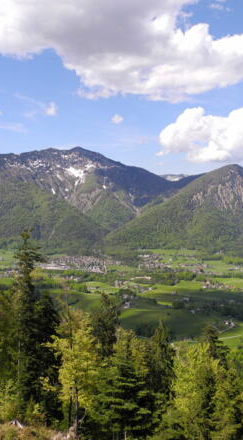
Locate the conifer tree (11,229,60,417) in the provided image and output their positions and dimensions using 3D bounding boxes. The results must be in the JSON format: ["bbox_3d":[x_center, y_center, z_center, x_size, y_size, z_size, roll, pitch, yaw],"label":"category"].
[{"bbox_3d":[-7.609,9.157,42.000,4.000,16.400,4.000,0,1,0],"label":"conifer tree"}]

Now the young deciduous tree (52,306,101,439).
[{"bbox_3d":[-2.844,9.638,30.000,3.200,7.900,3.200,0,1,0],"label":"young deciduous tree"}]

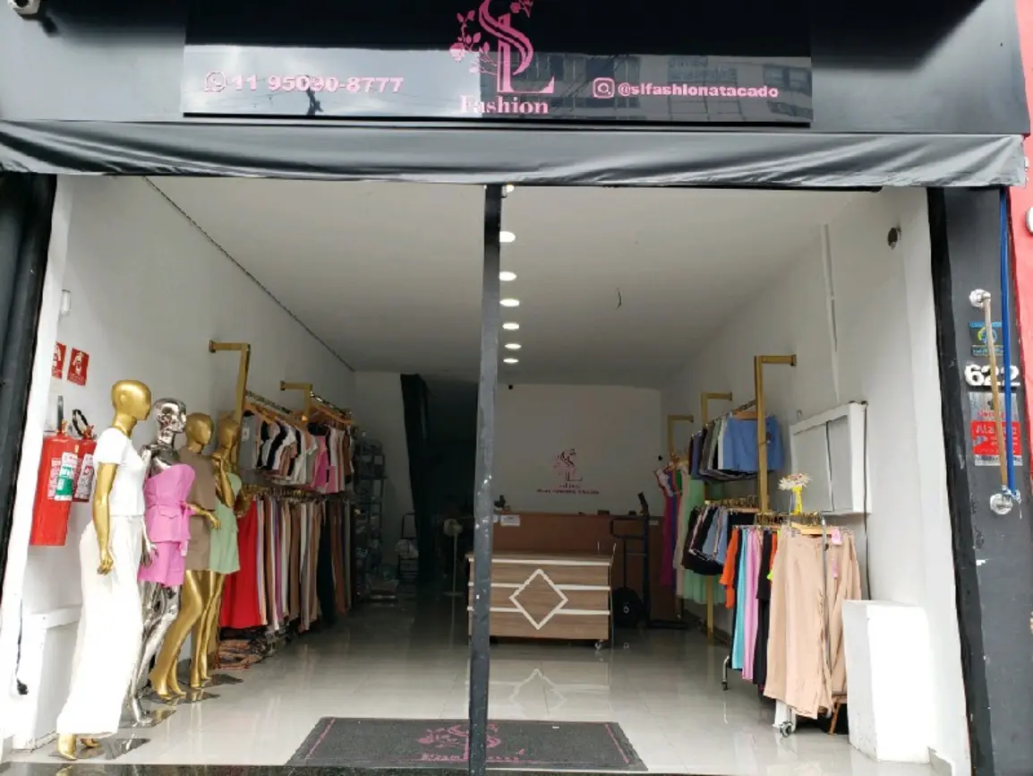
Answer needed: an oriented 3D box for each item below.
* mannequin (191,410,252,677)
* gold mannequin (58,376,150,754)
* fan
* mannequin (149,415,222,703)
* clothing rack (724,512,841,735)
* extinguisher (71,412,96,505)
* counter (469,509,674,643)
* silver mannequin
[{"bbox_3d":[-1.986,1.082,5.309,0.400,1.793,0.450,-4,-11,28],"label":"mannequin"},{"bbox_3d":[-1.983,0.839,3.829,0.350,1.776,0.430,0,-10,6],"label":"gold mannequin"},{"bbox_3d":[-0.952,2.537,11.698,0.320,1.120,0.300,9,-12,-37],"label":"fan"},{"bbox_3d":[-2.035,1.028,4.933,0.400,1.770,0.450,-4,-11,26],"label":"mannequin"},{"bbox_3d":[1.709,1.391,4.839,0.530,1.170,1.240,1,-10,0],"label":"clothing rack"},{"bbox_3d":[-2.179,0.344,3.933,0.145,0.480,0.135,-2,-10,20],"label":"extinguisher"},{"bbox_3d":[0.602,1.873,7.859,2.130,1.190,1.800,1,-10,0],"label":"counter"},{"bbox_3d":[-1.994,0.941,4.400,0.370,1.765,0.460,-2,-10,15],"label":"silver mannequin"}]

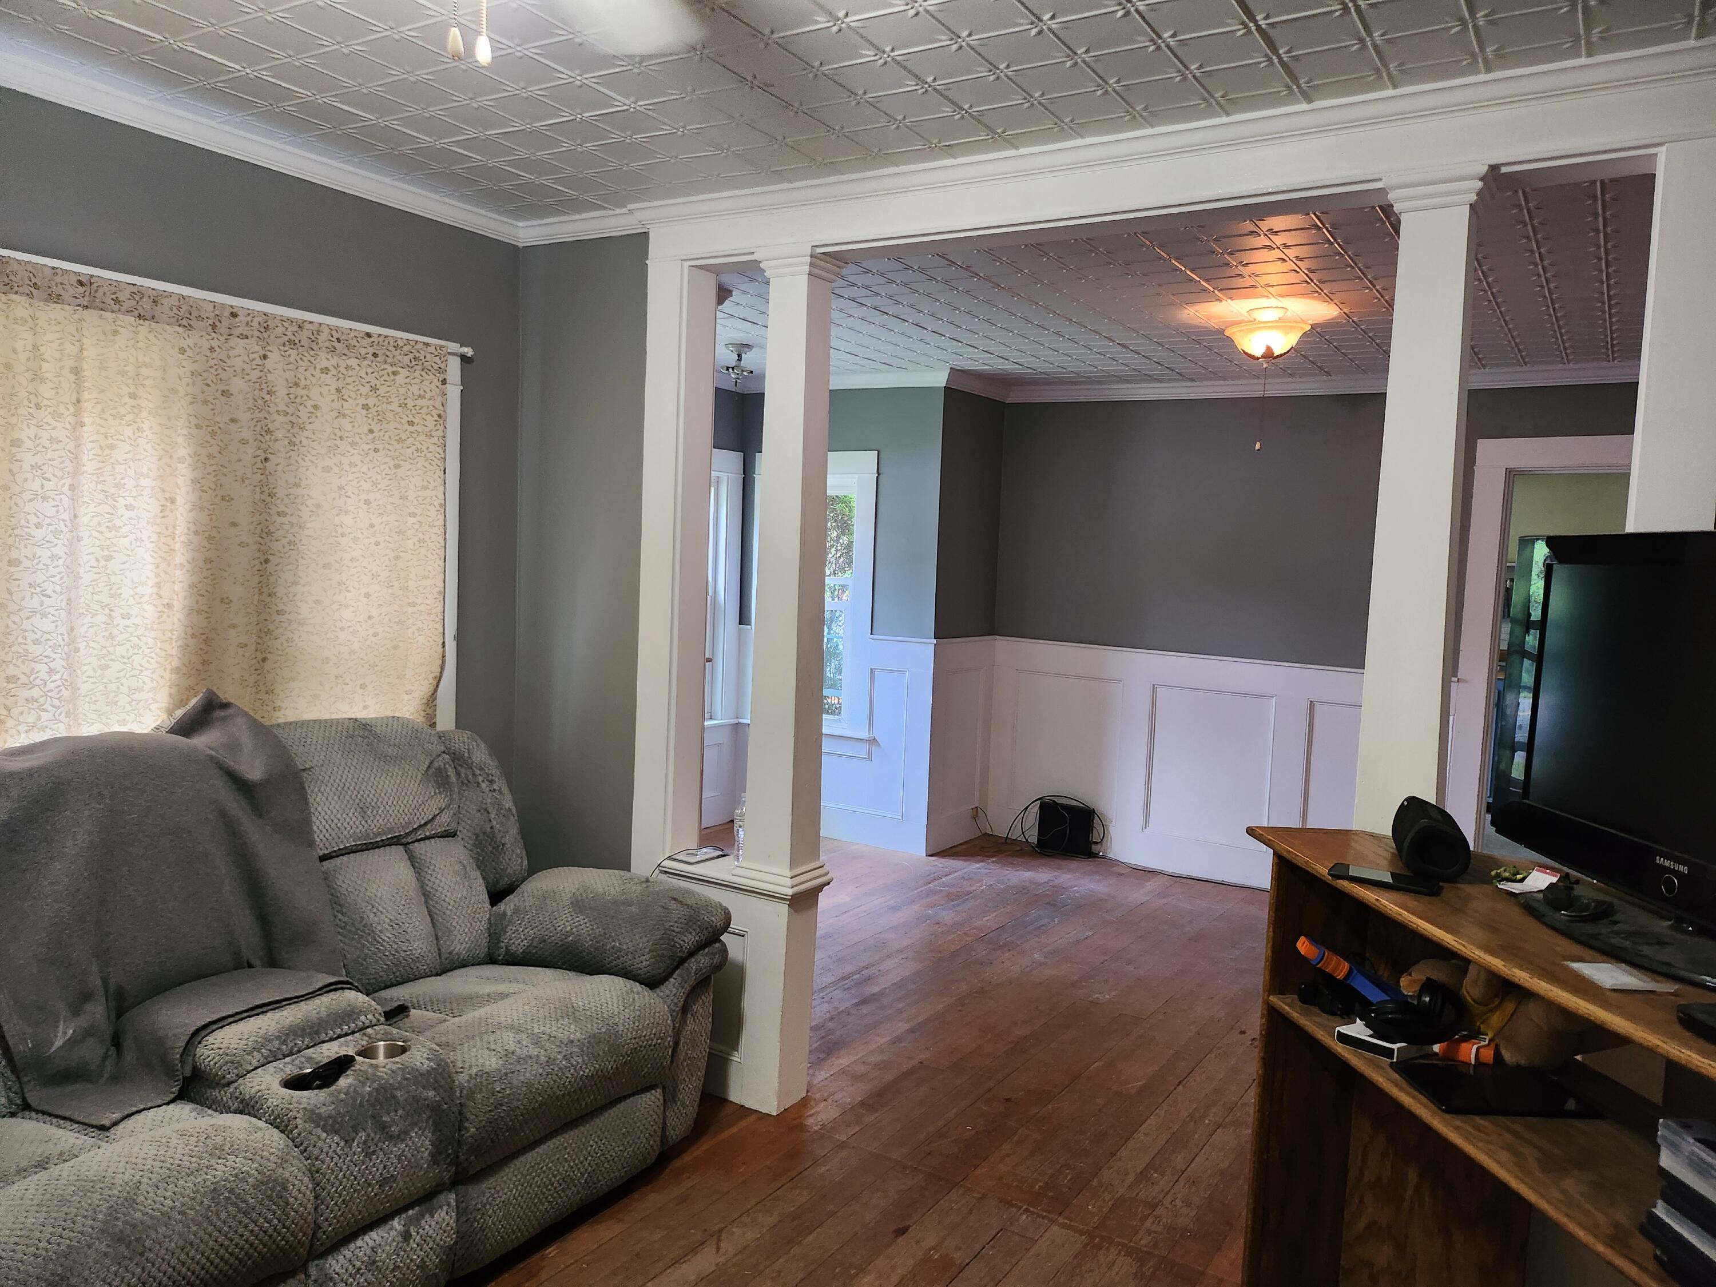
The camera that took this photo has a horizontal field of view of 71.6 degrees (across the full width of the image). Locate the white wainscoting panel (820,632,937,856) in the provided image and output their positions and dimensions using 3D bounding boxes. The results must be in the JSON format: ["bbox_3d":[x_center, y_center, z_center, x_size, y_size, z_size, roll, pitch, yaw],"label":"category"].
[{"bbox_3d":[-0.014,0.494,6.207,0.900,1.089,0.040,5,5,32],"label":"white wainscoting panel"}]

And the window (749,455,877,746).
[{"bbox_3d":[-0.244,-0.270,6.333,0.842,1.486,0.110,5,5,32],"label":"window"}]

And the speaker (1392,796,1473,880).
[{"bbox_3d":[0.896,0.303,1.869,0.096,0.096,0.220,4,5,18],"label":"speaker"}]

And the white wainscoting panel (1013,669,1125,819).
[{"bbox_3d":[1.081,0.539,6.219,0.597,0.753,0.035,5,5,32],"label":"white wainscoting panel"}]

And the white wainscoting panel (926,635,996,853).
[{"bbox_3d":[0.528,0.517,6.218,0.045,1.089,0.601,5,5,32],"label":"white wainscoting panel"}]

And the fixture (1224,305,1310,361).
[{"bbox_3d":[1.399,-1.049,4.078,0.296,0.182,0.296,5,5,32],"label":"fixture"}]

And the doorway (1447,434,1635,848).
[{"bbox_3d":[3.075,0.206,4.978,1.008,2.124,0.150,5,5,32],"label":"doorway"}]

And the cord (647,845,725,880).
[{"bbox_3d":[-0.493,0.624,3.430,0.125,0.074,0.240,5,5,32],"label":"cord"}]

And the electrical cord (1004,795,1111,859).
[{"bbox_3d":[1.018,0.937,6.133,0.540,0.303,0.190,5,5,32],"label":"electrical cord"}]

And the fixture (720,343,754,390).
[{"bbox_3d":[-0.531,-1.226,5.260,0.196,0.182,0.196,5,5,32],"label":"fixture"}]

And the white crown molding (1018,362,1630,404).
[{"bbox_3d":[2.105,-1.181,5.428,3.180,0.084,0.080,5,5,32],"label":"white crown molding"}]

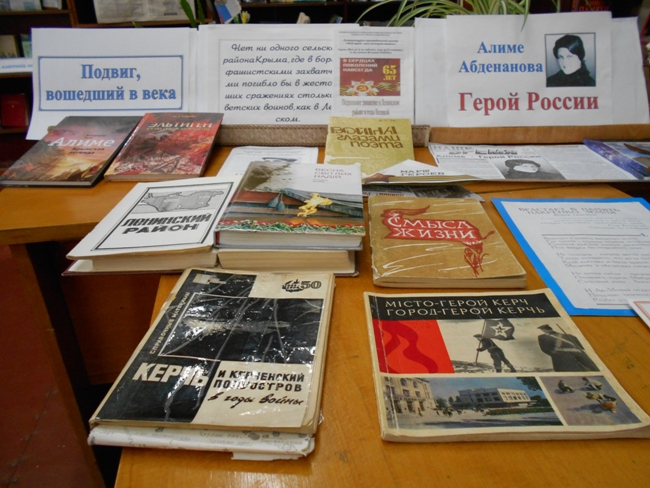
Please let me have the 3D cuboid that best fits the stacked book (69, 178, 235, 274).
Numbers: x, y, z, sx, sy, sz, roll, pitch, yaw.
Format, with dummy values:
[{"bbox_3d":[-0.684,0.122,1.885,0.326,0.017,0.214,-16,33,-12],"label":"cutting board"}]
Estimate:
[{"bbox_3d":[-0.193,-0.032,0.601,0.147,0.022,0.219,-3,28,-1],"label":"stacked book"}]

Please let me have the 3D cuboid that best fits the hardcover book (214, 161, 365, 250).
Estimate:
[{"bbox_3d":[-0.031,-0.054,0.591,0.152,0.018,0.219,1,28,2],"label":"hardcover book"}]

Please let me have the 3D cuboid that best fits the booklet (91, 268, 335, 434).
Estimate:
[{"bbox_3d":[-0.068,0.071,0.379,0.138,0.007,0.182,2,28,3],"label":"booklet"}]

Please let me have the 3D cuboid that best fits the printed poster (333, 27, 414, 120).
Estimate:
[{"bbox_3d":[0.088,-0.298,0.893,0.149,0.198,0.004,0,6,0],"label":"printed poster"}]

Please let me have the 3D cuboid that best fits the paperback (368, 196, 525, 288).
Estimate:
[{"bbox_3d":[0.126,-0.009,0.564,0.146,0.013,0.196,1,28,2],"label":"paperback"}]

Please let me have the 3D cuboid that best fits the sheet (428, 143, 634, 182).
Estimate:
[{"bbox_3d":[0.335,-0.139,0.823,0.290,0.003,0.195,1,28,1],"label":"sheet"}]

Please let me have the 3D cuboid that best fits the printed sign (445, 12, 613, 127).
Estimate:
[{"bbox_3d":[0.372,-0.316,0.888,0.299,0.207,0.004,0,6,1],"label":"printed sign"}]

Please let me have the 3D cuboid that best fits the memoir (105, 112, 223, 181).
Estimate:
[{"bbox_3d":[-0.260,-0.170,0.829,0.147,0.011,0.230,-1,38,-2],"label":"memoir"}]

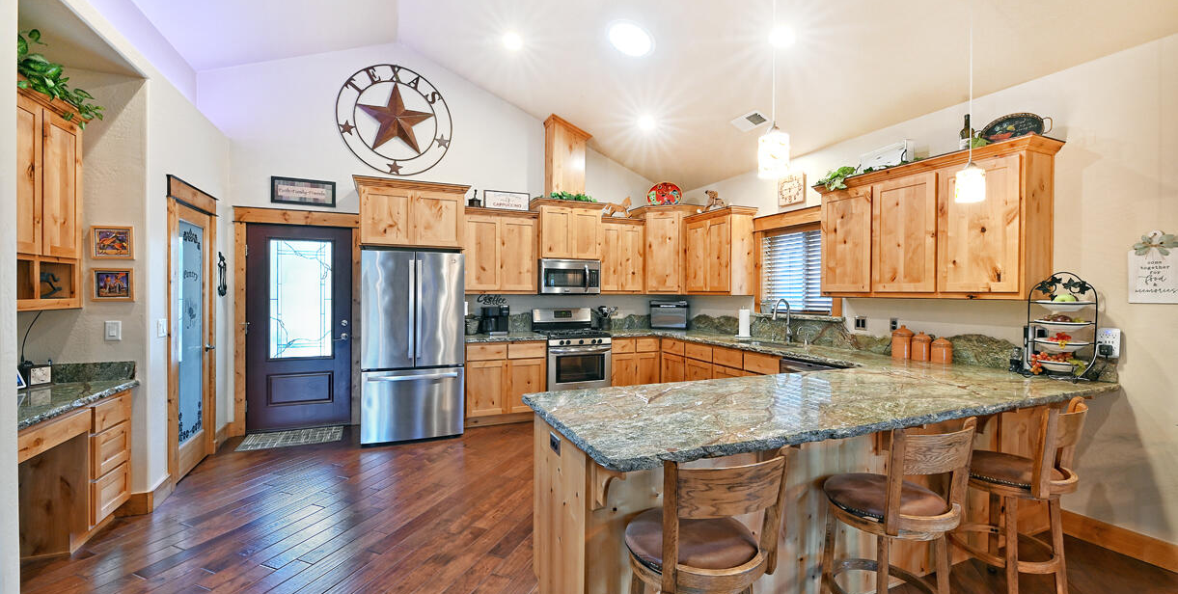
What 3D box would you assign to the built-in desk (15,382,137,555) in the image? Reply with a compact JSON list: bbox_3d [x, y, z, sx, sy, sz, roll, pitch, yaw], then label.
[{"bbox_3d":[-2.854,0.948,2.230,0.600,0.833,1.105,0,0,-24],"label":"built-in desk"}]

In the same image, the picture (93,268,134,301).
[{"bbox_3d":[-2.908,-0.075,2.799,0.192,0.202,0.025,0,0,-24],"label":"picture"}]

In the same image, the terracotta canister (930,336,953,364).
[{"bbox_3d":[2.499,0.378,3.240,0.120,0.185,0.120,0,0,-24],"label":"terracotta canister"}]

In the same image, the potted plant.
[{"bbox_3d":[-2.922,-1.175,2.378,0.300,0.345,0.740,0,0,-24],"label":"potted plant"}]

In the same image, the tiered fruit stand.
[{"bbox_3d":[2.690,0.168,2.601,0.310,0.615,0.250,0,0,14],"label":"tiered fruit stand"}]

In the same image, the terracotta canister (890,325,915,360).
[{"bbox_3d":[2.325,0.335,3.390,0.125,0.246,0.125,0,0,-23],"label":"terracotta canister"}]

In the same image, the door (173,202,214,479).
[{"bbox_3d":[-3.117,0.326,3.587,0.040,2.035,0.740,0,0,-24],"label":"door"}]

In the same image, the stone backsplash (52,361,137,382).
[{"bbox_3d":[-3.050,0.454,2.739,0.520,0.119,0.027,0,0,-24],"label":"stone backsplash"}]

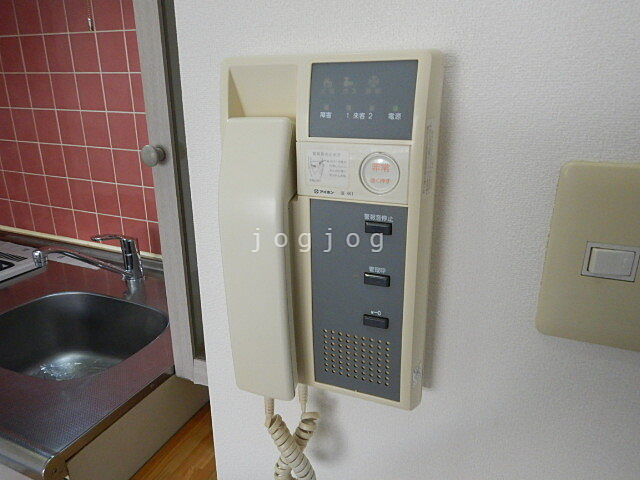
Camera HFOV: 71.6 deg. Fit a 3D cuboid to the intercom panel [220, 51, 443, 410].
[{"bbox_3d":[0.002,-0.002,0.325,0.149,0.251,0.053,7,19,21],"label":"intercom panel"}]

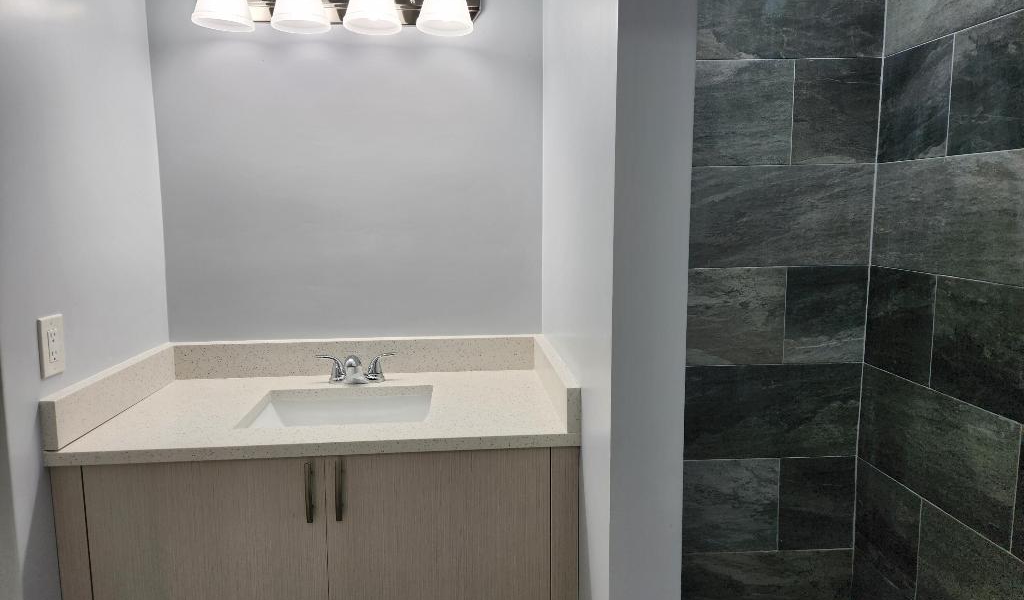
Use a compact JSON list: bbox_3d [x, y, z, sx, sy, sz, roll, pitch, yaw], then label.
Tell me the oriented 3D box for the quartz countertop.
[{"bbox_3d":[-0.418,0.268,1.702,1.080,0.029,0.626,-1,7,-5],"label":"quartz countertop"}]

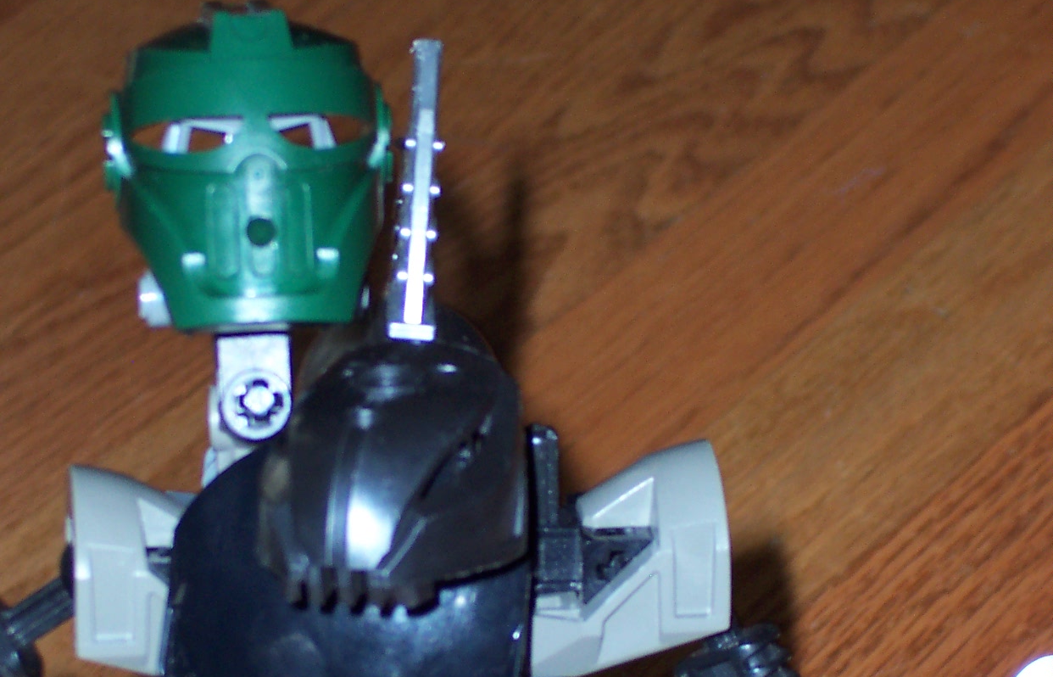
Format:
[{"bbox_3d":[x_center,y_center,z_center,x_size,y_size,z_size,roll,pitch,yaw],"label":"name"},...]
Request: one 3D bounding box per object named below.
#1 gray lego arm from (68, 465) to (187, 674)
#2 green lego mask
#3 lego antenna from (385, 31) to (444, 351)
[{"bbox_3d":[-0.042,0.028,0.685,0.025,0.028,0.021,-1,10,-6],"label":"gray lego arm"},{"bbox_3d":[-0.030,-0.019,0.632,0.032,0.036,0.023,-2,7,-4],"label":"green lego mask"},{"bbox_3d":[-0.013,-0.017,0.662,0.005,0.005,0.036,4,78,-3],"label":"lego antenna"}]

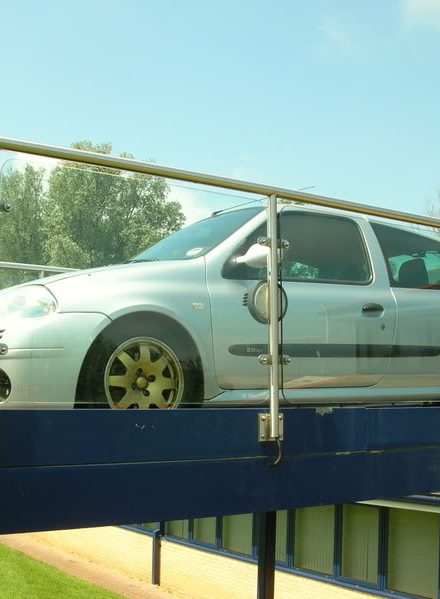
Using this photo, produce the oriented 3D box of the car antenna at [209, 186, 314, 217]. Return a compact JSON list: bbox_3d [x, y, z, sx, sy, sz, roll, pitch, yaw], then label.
[{"bbox_3d":[0.294,-0.637,5.200,0.820,0.310,0.030,5,-9,-34],"label":"car antenna"}]

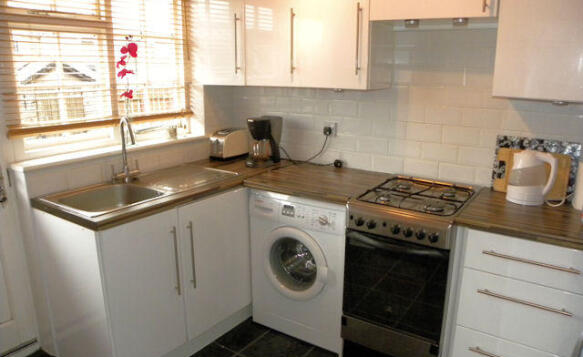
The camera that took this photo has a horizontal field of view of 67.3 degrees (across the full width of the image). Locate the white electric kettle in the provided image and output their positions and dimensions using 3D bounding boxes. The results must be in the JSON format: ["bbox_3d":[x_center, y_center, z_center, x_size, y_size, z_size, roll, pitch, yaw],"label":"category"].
[{"bbox_3d":[1.144,-0.008,2.004,0.218,0.243,0.165,9,16,33],"label":"white electric kettle"}]

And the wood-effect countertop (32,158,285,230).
[{"bbox_3d":[-0.571,0.011,2.489,0.590,0.038,1.500,10,17,35],"label":"wood-effect countertop"}]

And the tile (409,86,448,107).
[{"bbox_3d":[0.739,-0.441,2.367,0.200,0.100,0.010,10,17,35],"label":"tile"}]

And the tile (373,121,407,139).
[{"bbox_3d":[0.571,-0.281,2.530,0.200,0.100,0.010,10,17,35],"label":"tile"}]

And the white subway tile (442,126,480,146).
[{"bbox_3d":[0.912,-0.226,2.335,0.200,0.100,0.010,9,16,33],"label":"white subway tile"}]

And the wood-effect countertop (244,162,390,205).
[{"bbox_3d":[0.179,0.009,2.523,0.673,0.038,0.618,9,16,33],"label":"wood-effect countertop"}]

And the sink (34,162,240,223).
[{"bbox_3d":[-0.747,0.118,2.342,0.480,0.180,0.950,9,16,32],"label":"sink"}]

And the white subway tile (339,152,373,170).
[{"bbox_3d":[0.405,-0.108,2.696,0.200,0.100,0.010,10,17,35],"label":"white subway tile"}]

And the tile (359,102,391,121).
[{"bbox_3d":[0.492,-0.396,2.588,0.200,0.100,0.010,10,16,34],"label":"tile"}]

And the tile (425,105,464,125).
[{"bbox_3d":[0.819,-0.343,2.362,0.200,0.100,0.010,10,16,34],"label":"tile"}]

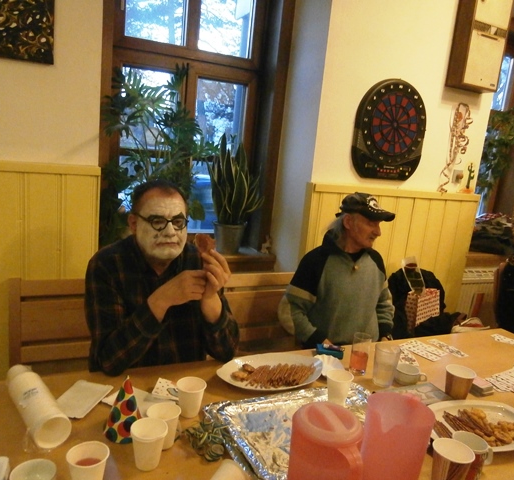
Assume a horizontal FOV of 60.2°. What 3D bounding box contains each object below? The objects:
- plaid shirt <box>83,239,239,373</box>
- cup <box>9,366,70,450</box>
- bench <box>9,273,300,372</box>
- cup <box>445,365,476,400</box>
[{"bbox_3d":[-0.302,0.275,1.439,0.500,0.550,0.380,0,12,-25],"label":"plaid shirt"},{"bbox_3d":[-0.522,0.375,1.039,0.075,0.075,0.286,-4,15,-41],"label":"cup"},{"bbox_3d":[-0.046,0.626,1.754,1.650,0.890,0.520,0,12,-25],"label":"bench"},{"bbox_3d":[0.588,0.423,1.296,0.082,0.081,0.082,5,11,-1],"label":"cup"}]

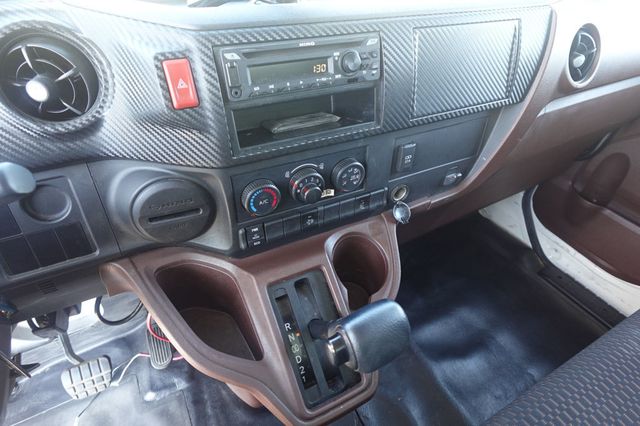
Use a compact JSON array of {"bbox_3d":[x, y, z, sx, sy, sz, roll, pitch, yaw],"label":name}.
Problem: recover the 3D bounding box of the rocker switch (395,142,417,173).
[{"bbox_3d":[0.113,-0.073,0.465,0.022,0.034,0.012,-16,35,-21],"label":"rocker switch"}]

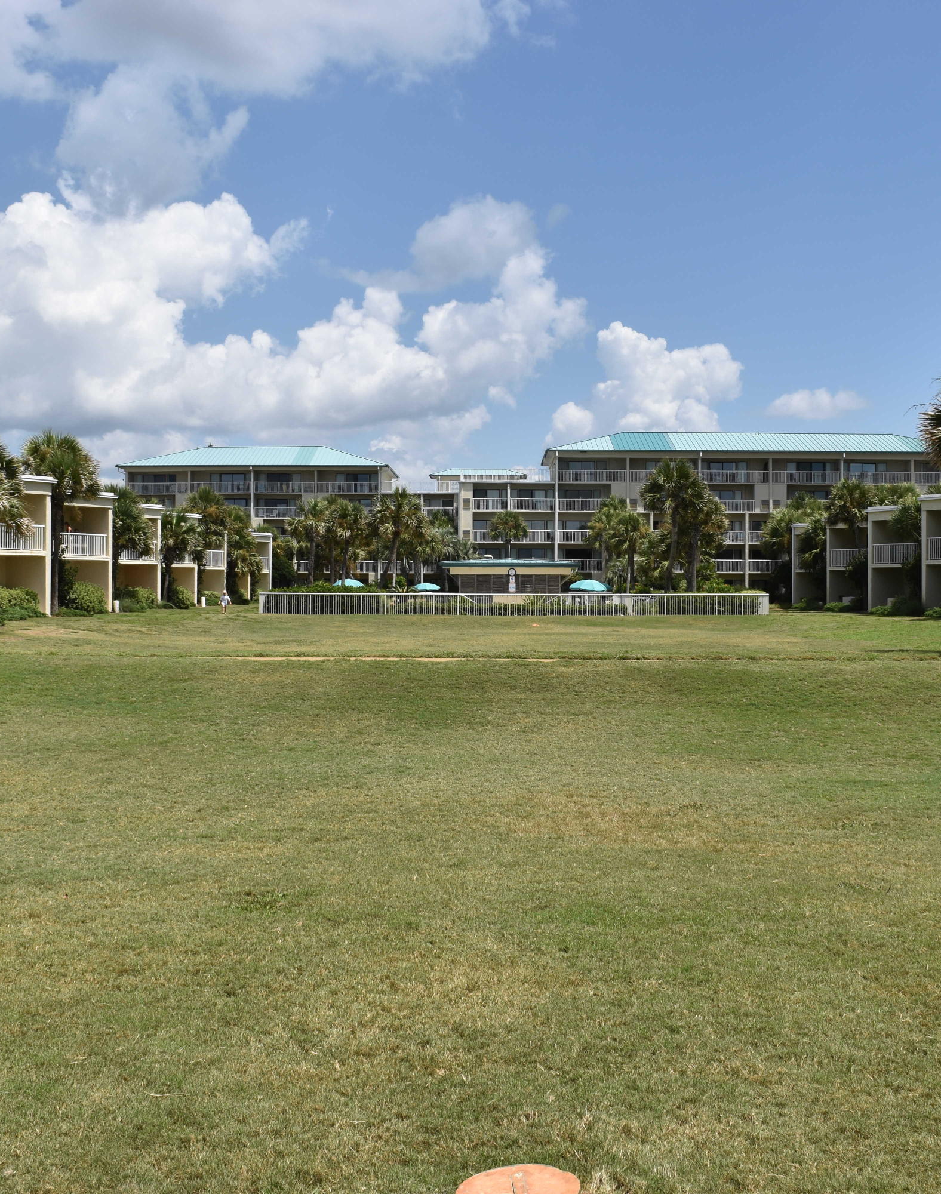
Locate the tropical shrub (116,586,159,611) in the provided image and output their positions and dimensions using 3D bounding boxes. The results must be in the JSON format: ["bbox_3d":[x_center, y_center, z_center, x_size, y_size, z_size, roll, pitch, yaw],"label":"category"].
[{"bbox_3d":[-16.860,0.070,68.000,2.200,1.270,2.200,0,0,0],"label":"tropical shrub"}]

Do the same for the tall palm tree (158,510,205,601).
[{"bbox_3d":[-15.920,-2.120,74.000,2.650,5.310,2.650,0,0,0],"label":"tall palm tree"}]

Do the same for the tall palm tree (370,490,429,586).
[{"bbox_3d":[-4.470,-3.170,85.000,3.500,7.490,3.500,0,0,0],"label":"tall palm tree"}]

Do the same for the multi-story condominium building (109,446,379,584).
[{"bbox_3d":[-22.600,-7.650,147.600,28.300,16.500,15.500,0,0,1],"label":"multi-story condominium building"}]

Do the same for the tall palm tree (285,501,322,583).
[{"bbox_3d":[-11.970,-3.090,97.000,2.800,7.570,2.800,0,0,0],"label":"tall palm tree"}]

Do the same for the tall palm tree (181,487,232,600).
[{"bbox_3d":[-16.450,-3.260,84.000,3.050,7.490,3.050,0,0,0],"label":"tall palm tree"}]

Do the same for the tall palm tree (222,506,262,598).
[{"bbox_3d":[-15.620,-2.920,92.000,2.850,6.620,2.850,0,0,0],"label":"tall palm tree"}]

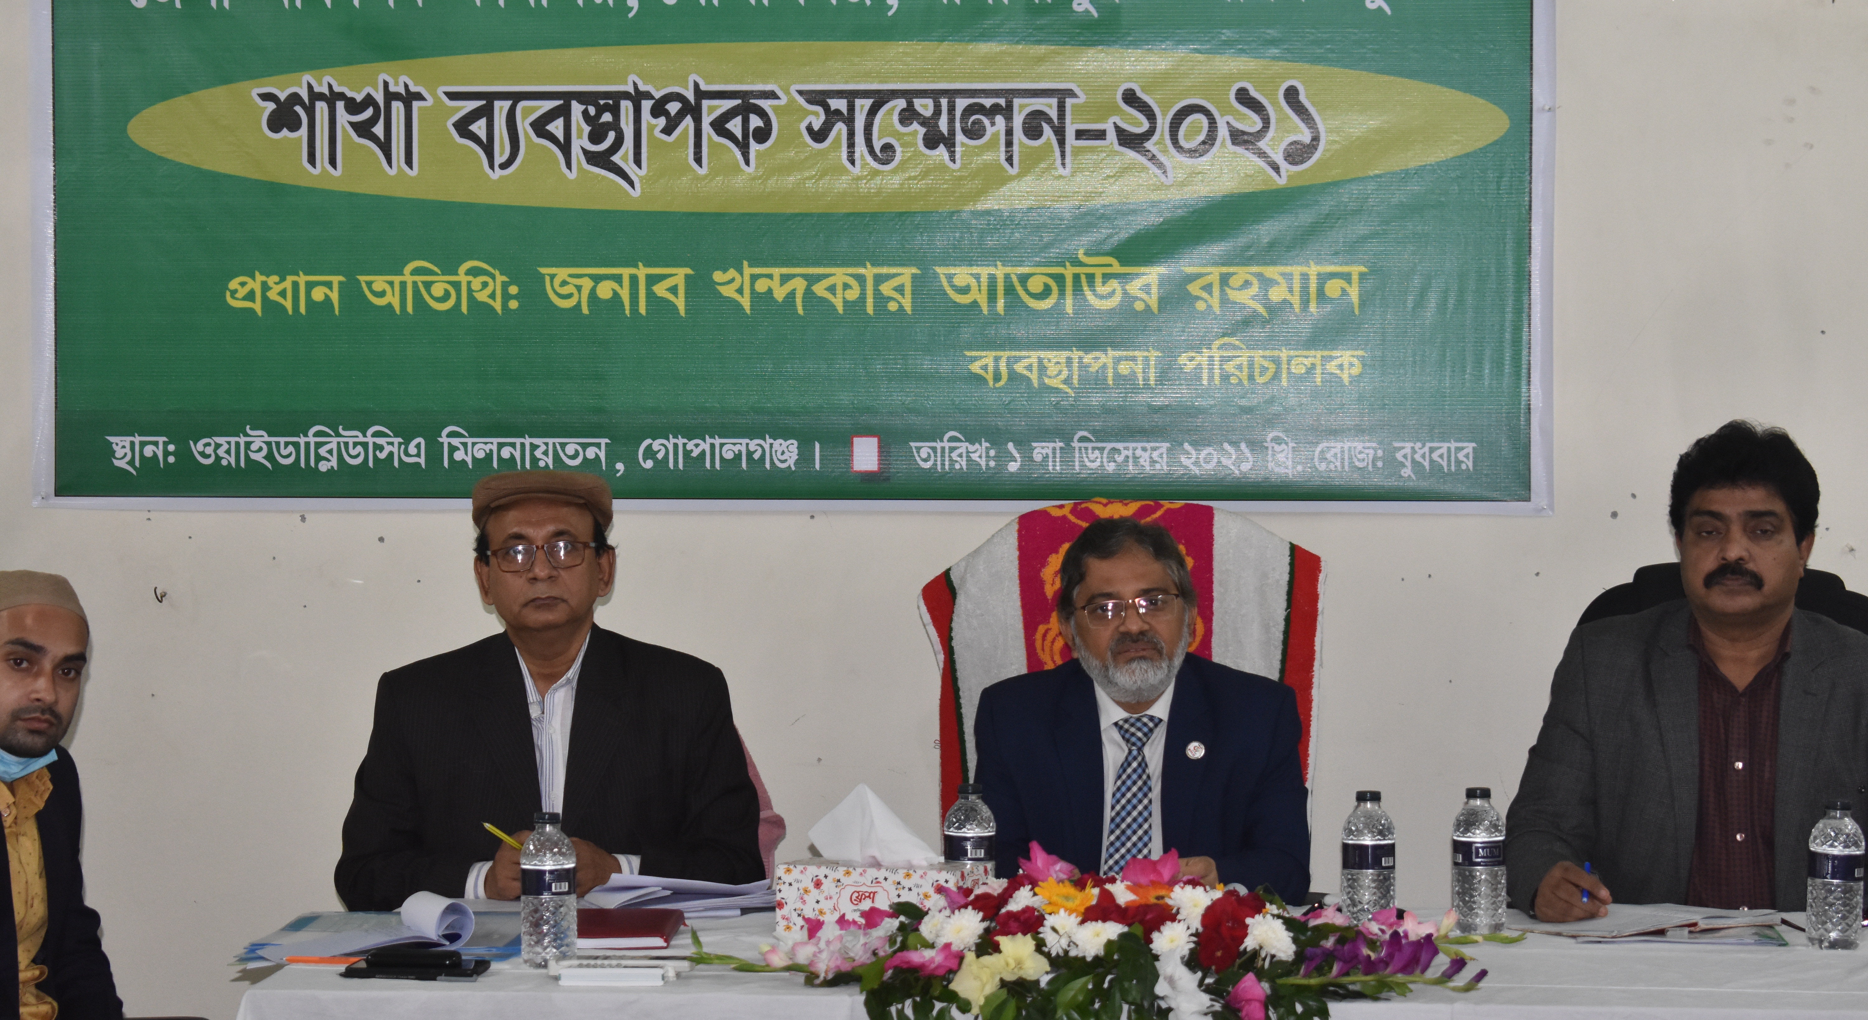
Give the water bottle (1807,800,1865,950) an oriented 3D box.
[{"bbox_3d":[1.096,0.443,5.170,0.066,0.182,0.066,0,2,5],"label":"water bottle"}]

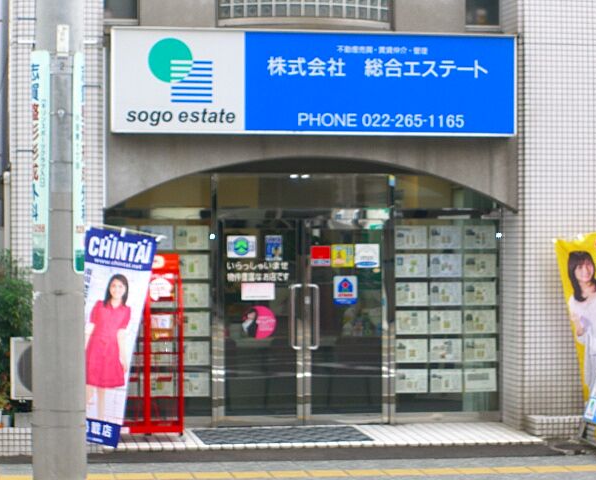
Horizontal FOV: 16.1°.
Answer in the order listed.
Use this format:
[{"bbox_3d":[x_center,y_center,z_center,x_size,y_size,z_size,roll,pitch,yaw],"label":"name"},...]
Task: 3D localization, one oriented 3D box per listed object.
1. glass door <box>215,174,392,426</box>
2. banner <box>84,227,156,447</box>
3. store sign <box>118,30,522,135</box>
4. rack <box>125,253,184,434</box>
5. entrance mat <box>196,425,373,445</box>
[{"bbox_3d":[0.056,0.548,19.050,1.640,2.280,0.120,0,0,-11],"label":"glass door"},{"bbox_3d":[-1.624,0.814,17.600,0.600,1.800,0.050,10,0,-5],"label":"banner"},{"bbox_3d":[0.155,-1.375,18.580,3.610,0.900,0.200,0,0,-11],"label":"store sign"},{"bbox_3d":[-1.315,0.900,18.330,0.580,1.550,0.400,0,0,-11],"label":"rack"},{"bbox_3d":[-0.144,1.705,18.370,1.480,0.020,0.950,0,0,-11],"label":"entrance mat"}]

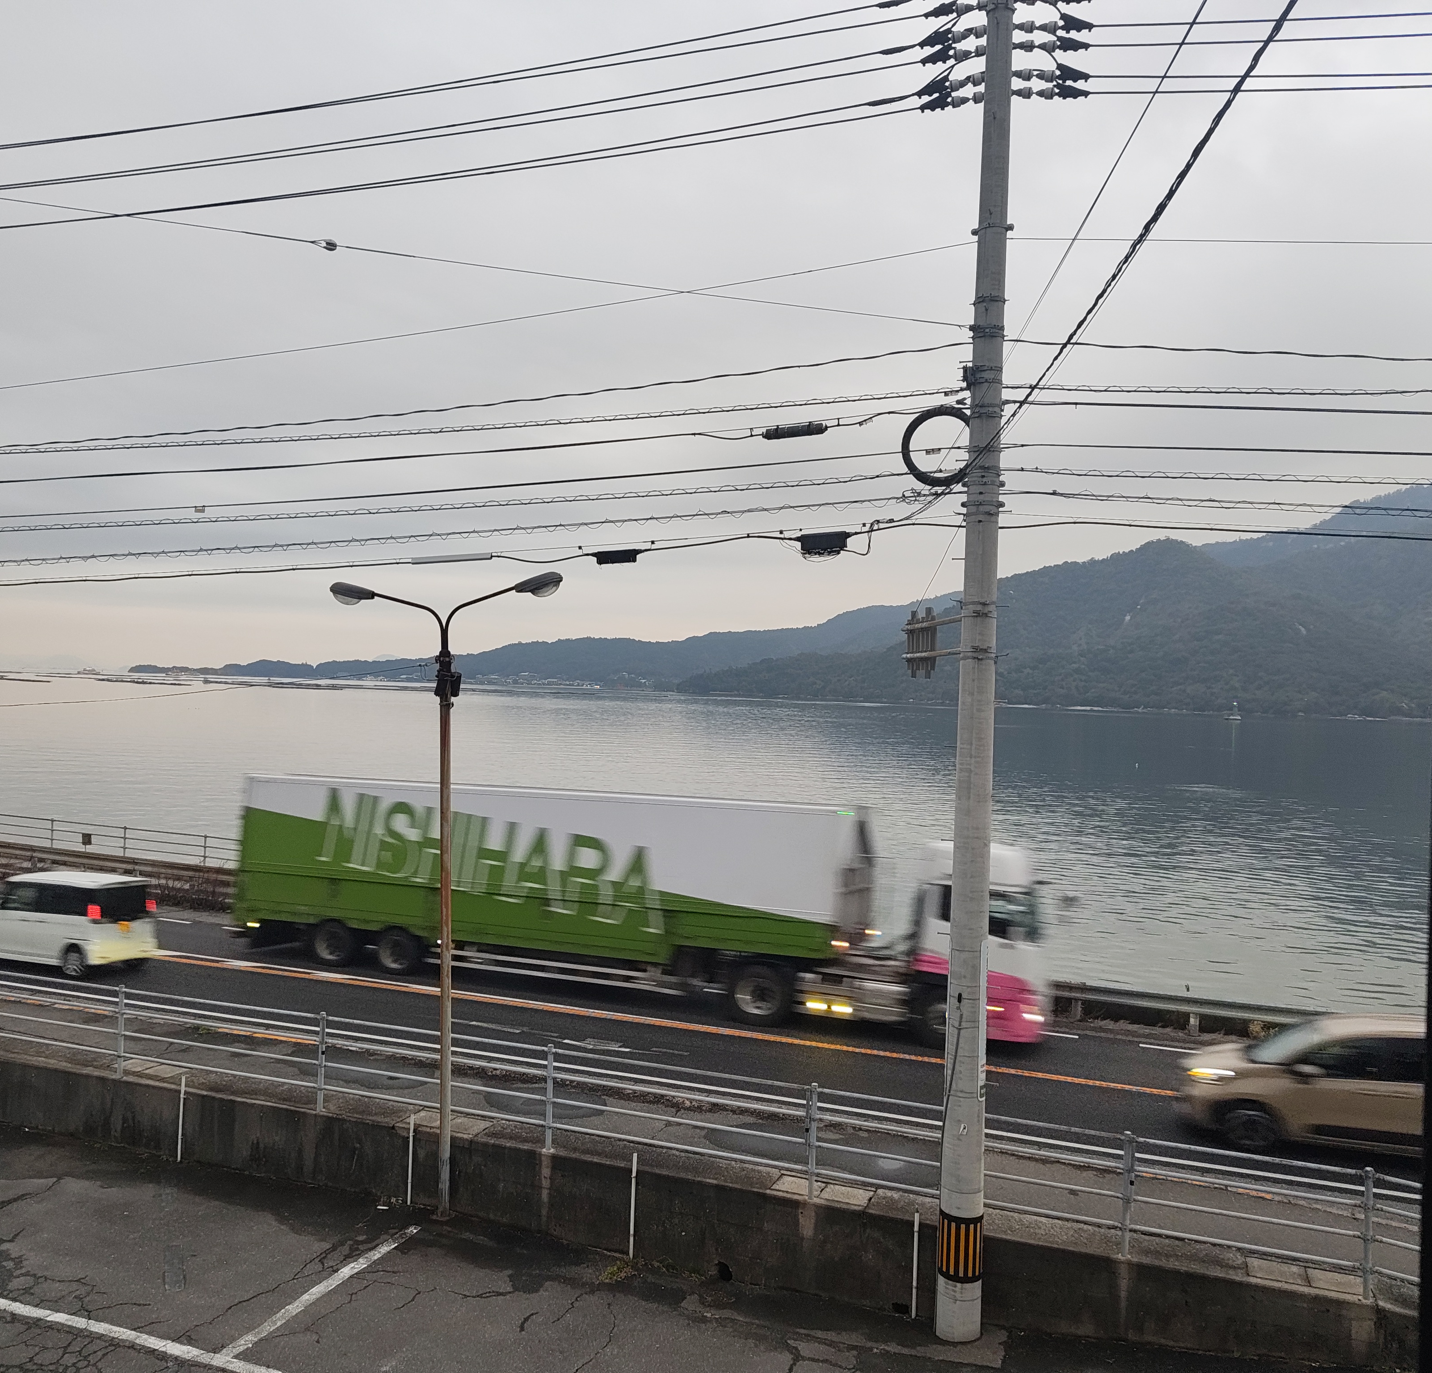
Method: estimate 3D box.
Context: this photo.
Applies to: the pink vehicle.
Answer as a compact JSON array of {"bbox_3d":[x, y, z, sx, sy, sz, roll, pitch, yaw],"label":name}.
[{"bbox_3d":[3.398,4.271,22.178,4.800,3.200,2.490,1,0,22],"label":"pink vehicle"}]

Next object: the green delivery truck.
[{"bbox_3d":[-3.383,3.820,24.906,12.921,3.760,2.490,1,0,22],"label":"green delivery truck"}]

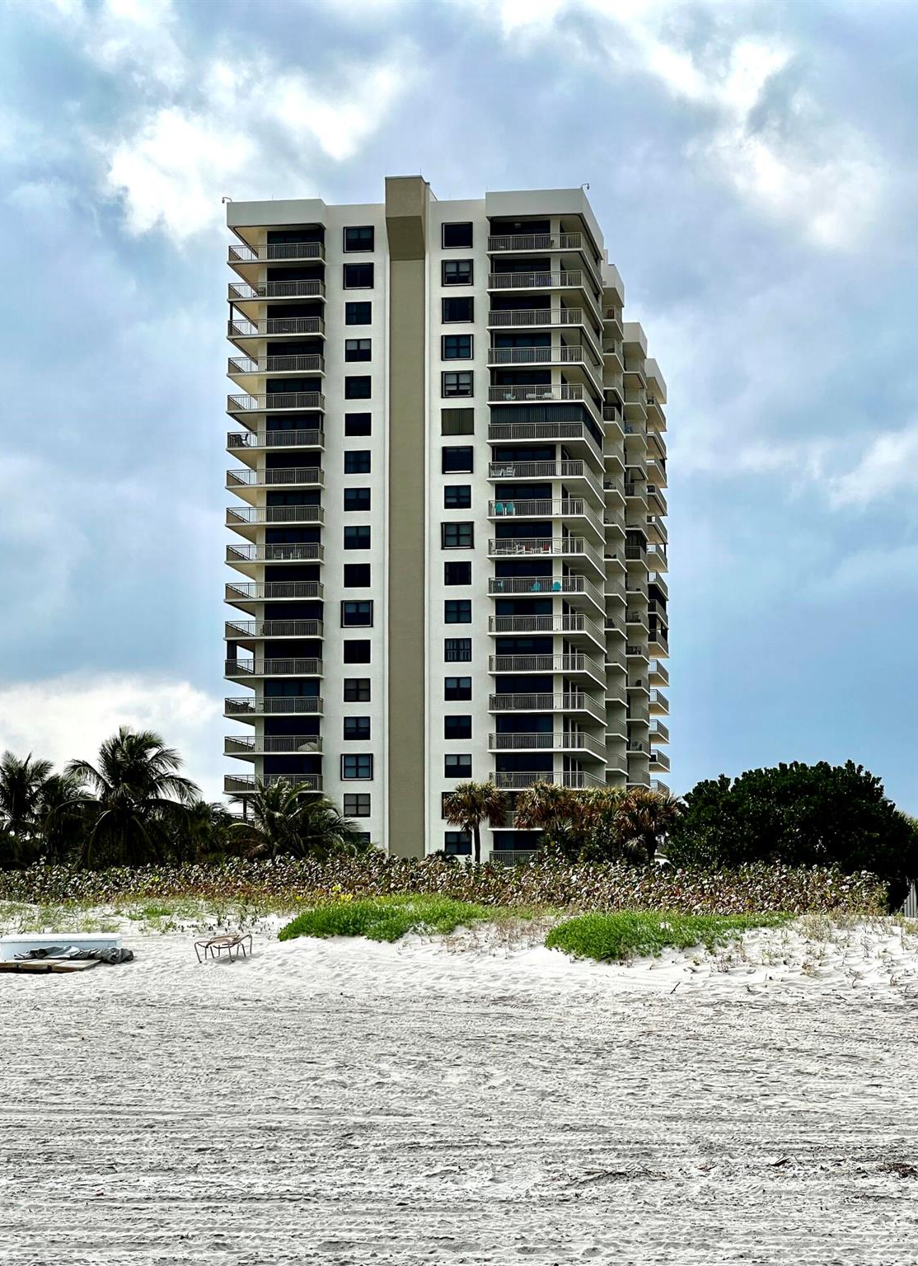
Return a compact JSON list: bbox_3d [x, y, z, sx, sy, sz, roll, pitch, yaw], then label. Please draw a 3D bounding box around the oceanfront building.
[{"bbox_3d":[1.519,-3.258,231.595,25.544,50.596,71.279,-1,-6,9],"label":"oceanfront building"}]

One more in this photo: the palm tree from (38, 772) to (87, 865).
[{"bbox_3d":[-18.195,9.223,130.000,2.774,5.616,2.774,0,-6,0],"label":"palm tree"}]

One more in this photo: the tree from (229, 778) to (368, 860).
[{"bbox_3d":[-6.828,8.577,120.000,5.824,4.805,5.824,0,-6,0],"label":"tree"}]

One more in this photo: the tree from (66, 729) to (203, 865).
[{"bbox_3d":[-14.140,7.670,122.000,5.669,7.242,5.669,0,-6,0],"label":"tree"}]

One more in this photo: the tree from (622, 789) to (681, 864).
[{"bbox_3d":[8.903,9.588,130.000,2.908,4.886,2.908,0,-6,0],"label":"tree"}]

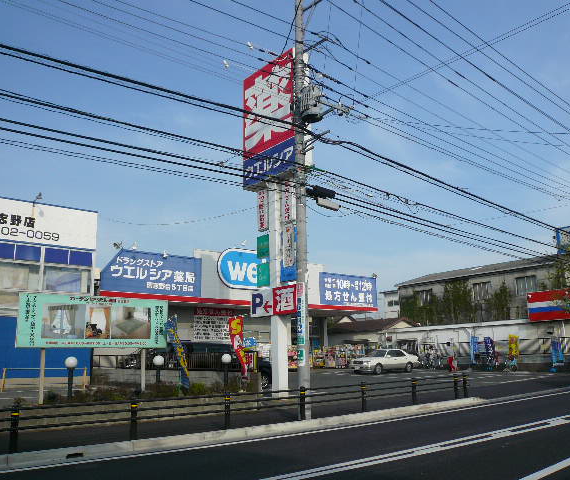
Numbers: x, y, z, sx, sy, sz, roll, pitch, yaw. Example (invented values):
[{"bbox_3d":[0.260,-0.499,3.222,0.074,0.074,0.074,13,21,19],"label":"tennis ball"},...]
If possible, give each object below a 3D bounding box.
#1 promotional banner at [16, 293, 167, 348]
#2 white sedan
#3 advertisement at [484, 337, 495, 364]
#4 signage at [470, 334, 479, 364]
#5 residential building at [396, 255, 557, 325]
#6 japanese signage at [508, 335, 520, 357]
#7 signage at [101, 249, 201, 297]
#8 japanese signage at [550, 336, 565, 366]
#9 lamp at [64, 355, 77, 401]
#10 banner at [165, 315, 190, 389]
[{"bbox_3d":[-4.293,1.914,11.996,3.469,1.143,0.120,9,-16,-39],"label":"promotional banner"},{"bbox_3d":[6.250,7.580,32.300,4.750,1.430,1.760,7,-15,-35],"label":"white sedan"},{"bbox_3d":[13.625,7.410,34.500,0.550,1.800,0.120,-10,-15,36],"label":"advertisement"},{"bbox_3d":[12.329,7.151,33.682,0.600,1.842,0.200,-11,-16,39],"label":"signage"},{"bbox_3d":[18.681,6.445,45.600,8.000,8.700,15.574,8,-15,-37],"label":"residential building"},{"bbox_3d":[15.265,7.169,34.500,0.550,1.800,0.120,-10,-15,37],"label":"japanese signage"},{"bbox_3d":[-7.102,1.883,28.208,5.538,2.168,0.250,9,-15,-37],"label":"signage"},{"bbox_3d":[15.667,6.449,29.764,0.750,1.598,0.250,-11,-16,39],"label":"japanese signage"},{"bbox_3d":[-4.847,3.156,11.750,0.280,1.000,0.280,9,-15,-37],"label":"lamp"},{"bbox_3d":[-2.646,2.753,12.800,0.550,1.800,0.250,2,-13,-11],"label":"banner"}]

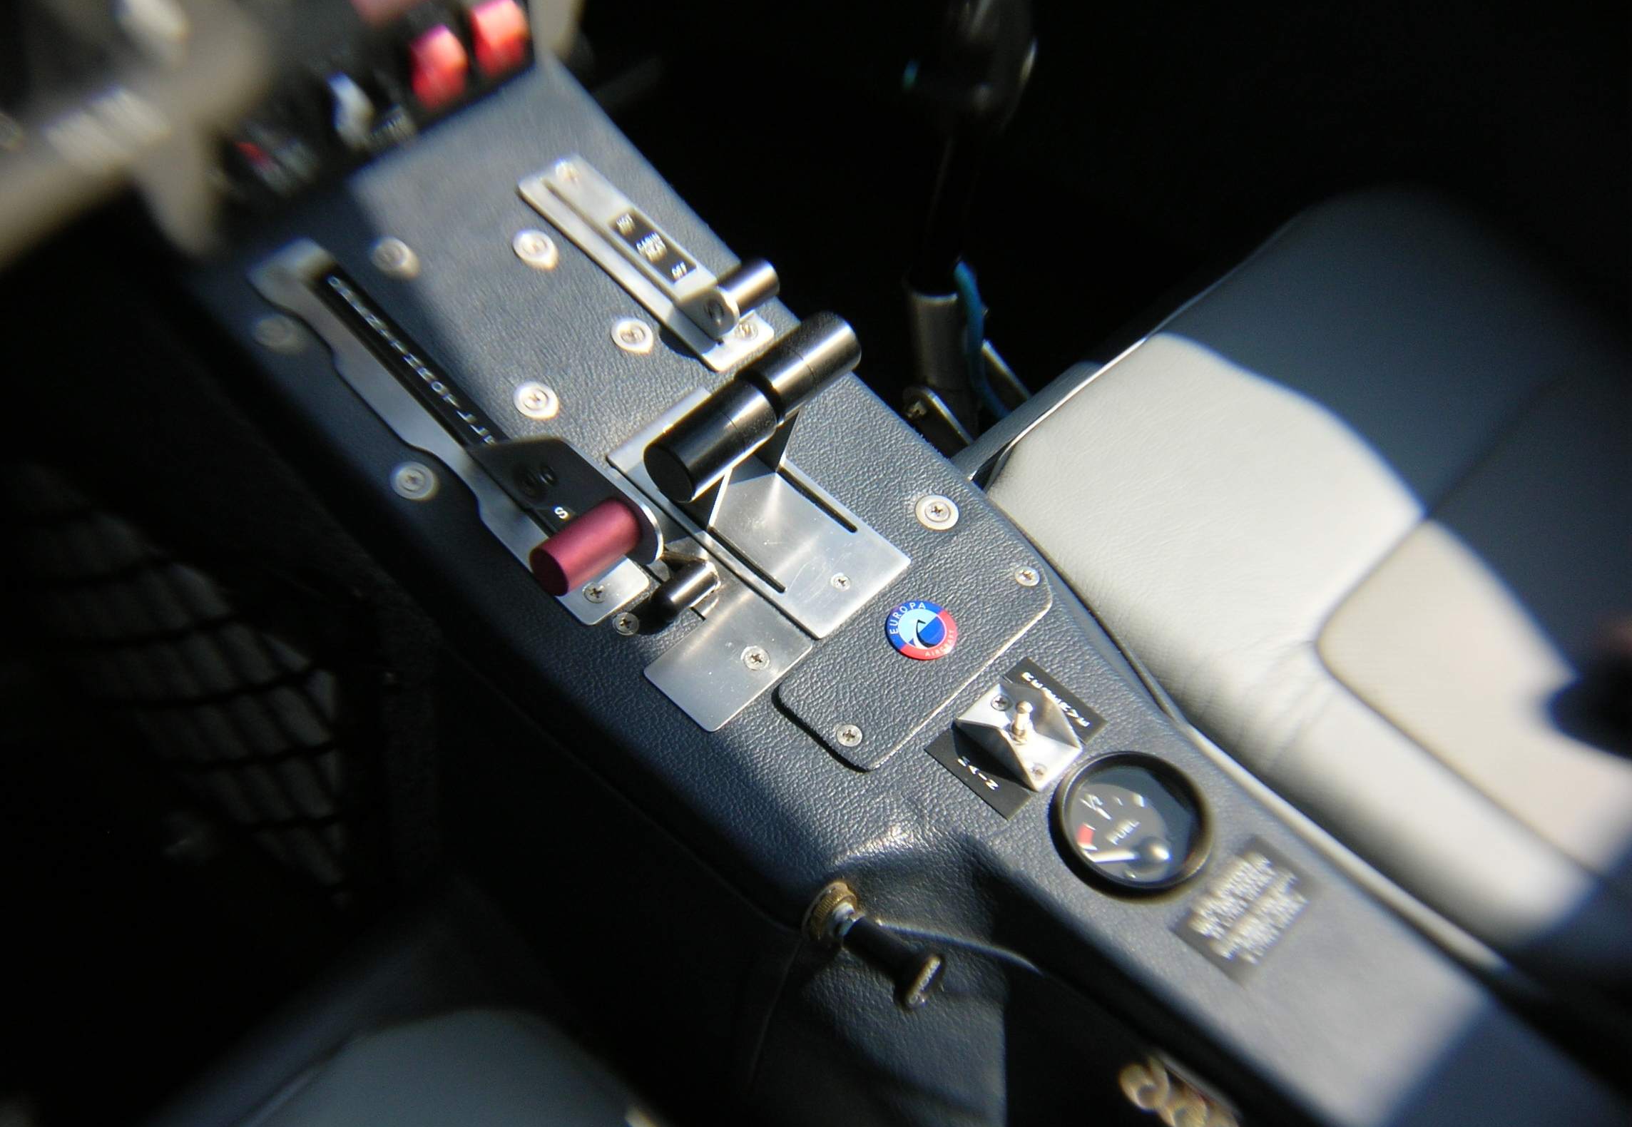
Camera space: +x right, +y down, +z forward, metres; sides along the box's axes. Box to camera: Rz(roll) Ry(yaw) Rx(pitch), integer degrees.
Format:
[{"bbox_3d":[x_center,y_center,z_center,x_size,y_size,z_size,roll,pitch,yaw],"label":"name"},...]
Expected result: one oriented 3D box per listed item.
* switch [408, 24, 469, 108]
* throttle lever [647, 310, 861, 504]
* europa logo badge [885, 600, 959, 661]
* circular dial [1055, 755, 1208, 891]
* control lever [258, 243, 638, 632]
[{"bbox_3d":[-0.148,-0.195,1.440,0.013,0.025,0.018,36,56,24],"label":"switch"},{"bbox_3d":[-0.023,-0.059,1.361,0.026,0.026,0.094,42,58,16],"label":"throttle lever"},{"bbox_3d":[0.040,0.025,1.378,0.027,0.003,0.027,42,58,16],"label":"europa logo badge"},{"bbox_3d":[0.117,0.097,1.345,0.056,0.012,0.056,42,58,16],"label":"circular dial"},{"bbox_3d":[-0.140,-0.060,1.369,0.047,0.048,0.206,-35,69,-30],"label":"control lever"}]

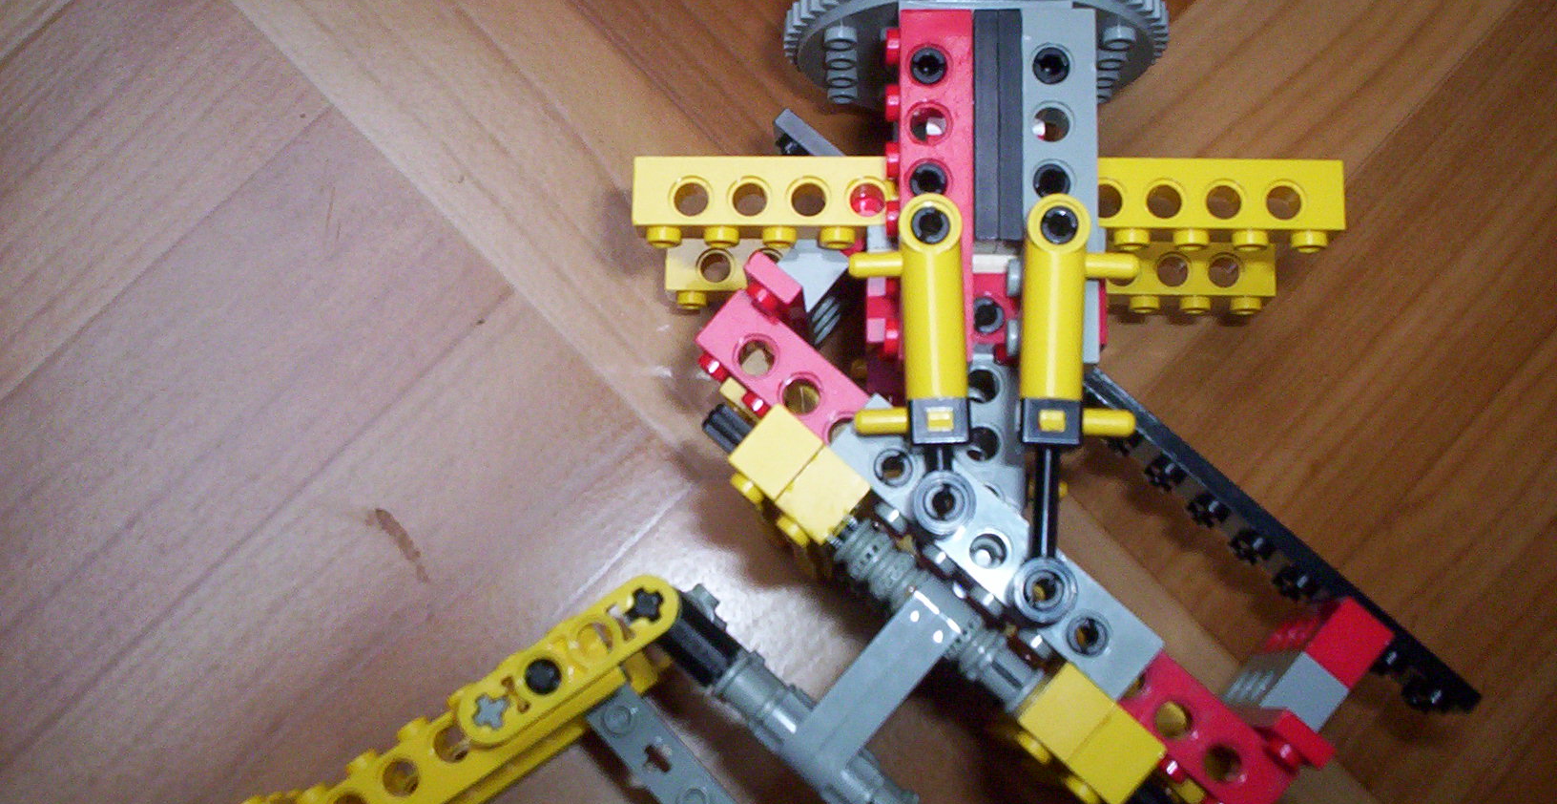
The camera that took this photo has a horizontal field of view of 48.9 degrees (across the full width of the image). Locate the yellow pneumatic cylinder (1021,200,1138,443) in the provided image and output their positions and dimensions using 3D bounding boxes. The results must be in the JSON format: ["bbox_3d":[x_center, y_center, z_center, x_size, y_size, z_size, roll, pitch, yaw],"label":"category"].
[{"bbox_3d":[0.038,-0.010,0.215,0.014,0.008,0.032,3,79,4],"label":"yellow pneumatic cylinder"}]

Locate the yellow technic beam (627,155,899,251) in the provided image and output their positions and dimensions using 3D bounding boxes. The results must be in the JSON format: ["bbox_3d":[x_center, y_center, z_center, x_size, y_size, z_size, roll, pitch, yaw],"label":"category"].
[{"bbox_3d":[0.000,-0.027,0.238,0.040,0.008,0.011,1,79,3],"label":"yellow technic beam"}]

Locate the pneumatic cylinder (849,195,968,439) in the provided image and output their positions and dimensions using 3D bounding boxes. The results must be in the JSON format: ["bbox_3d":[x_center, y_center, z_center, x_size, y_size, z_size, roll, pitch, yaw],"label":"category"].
[{"bbox_3d":[0.016,-0.010,0.216,0.014,0.008,0.032,-2,79,3],"label":"pneumatic cylinder"}]

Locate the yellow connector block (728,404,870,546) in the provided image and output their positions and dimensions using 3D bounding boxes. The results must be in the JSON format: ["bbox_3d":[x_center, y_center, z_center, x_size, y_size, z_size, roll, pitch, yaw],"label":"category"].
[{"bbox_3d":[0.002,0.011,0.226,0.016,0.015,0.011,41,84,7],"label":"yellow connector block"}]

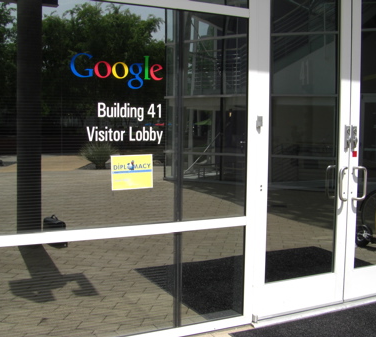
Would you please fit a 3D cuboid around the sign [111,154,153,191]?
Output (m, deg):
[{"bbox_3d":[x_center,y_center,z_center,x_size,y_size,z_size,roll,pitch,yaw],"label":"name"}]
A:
[{"bbox_3d":[-0.349,0.026,3.140,0.279,0.217,0.008,-1,4,-28],"label":"sign"}]

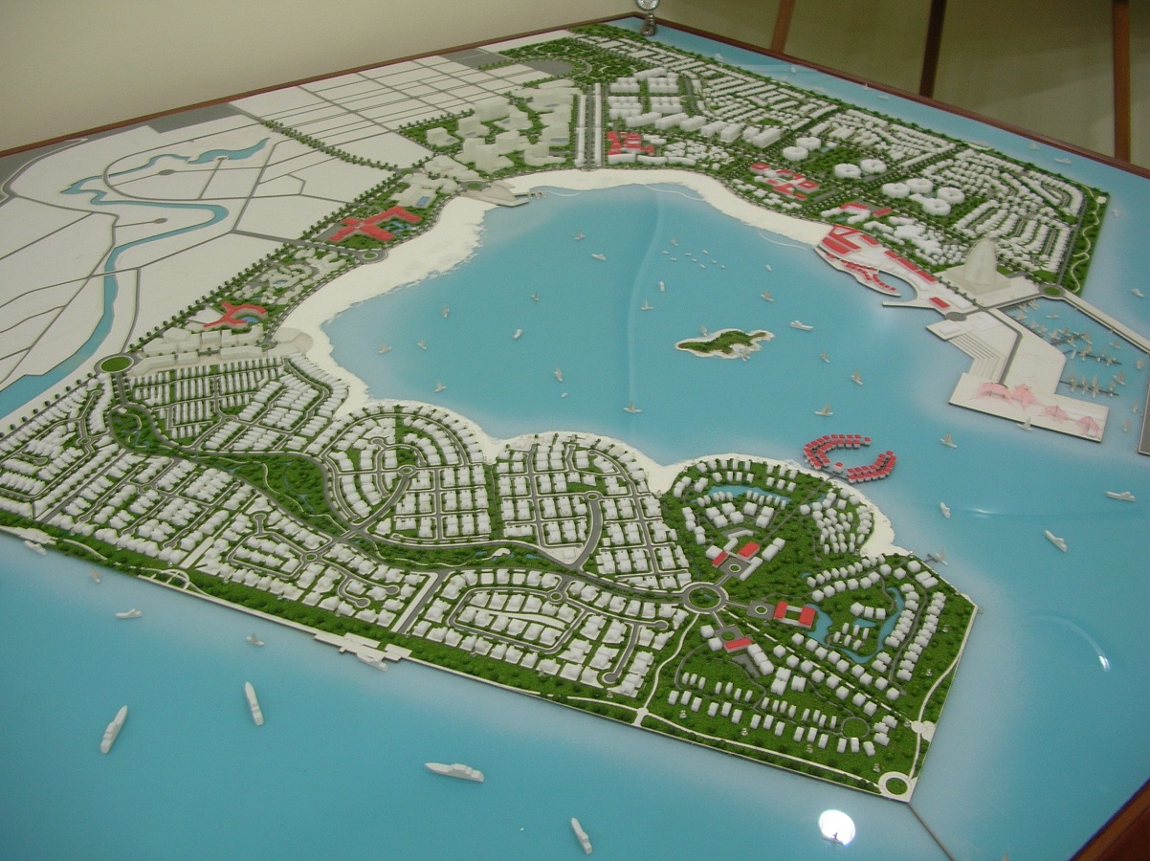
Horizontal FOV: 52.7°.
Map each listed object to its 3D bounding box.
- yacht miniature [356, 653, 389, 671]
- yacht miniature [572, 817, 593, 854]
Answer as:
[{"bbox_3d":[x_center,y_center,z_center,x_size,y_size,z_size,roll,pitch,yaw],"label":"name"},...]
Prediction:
[{"bbox_3d":[-0.208,0.237,1.190,0.038,0.008,0.008,17,38,23],"label":"yacht miniature"},{"bbox_3d":[0.006,0.355,1.019,0.007,0.008,0.036,-13,36,-19],"label":"yacht miniature"}]

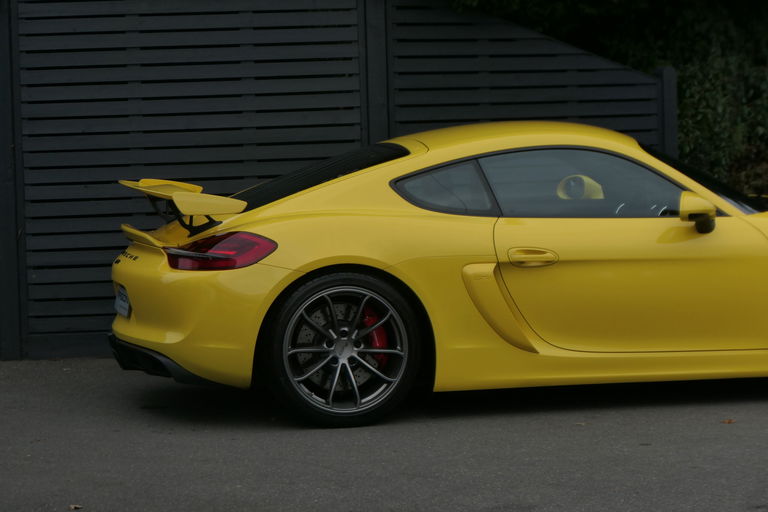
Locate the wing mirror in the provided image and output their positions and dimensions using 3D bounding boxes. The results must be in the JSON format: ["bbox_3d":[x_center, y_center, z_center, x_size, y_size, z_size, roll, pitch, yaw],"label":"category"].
[{"bbox_3d":[1.336,-0.192,11.493,0.175,0.185,0.230,-2,4,-12],"label":"wing mirror"}]

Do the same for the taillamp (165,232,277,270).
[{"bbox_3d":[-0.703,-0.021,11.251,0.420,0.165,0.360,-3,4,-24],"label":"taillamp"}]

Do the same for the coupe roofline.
[{"bbox_3d":[0.595,-0.545,12.205,1.190,0.140,1.120,-2,4,-12],"label":"coupe roofline"}]

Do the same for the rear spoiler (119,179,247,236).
[{"bbox_3d":[-0.942,-0.218,11.905,0.450,0.225,1.360,-2,4,-12],"label":"rear spoiler"}]

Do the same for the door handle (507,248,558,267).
[{"bbox_3d":[0.639,0.005,11.360,0.225,0.075,0.050,-2,4,-12],"label":"door handle"}]

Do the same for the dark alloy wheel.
[{"bbox_3d":[-0.188,0.388,11.340,0.680,0.680,0.300,-2,4,-12],"label":"dark alloy wheel"}]

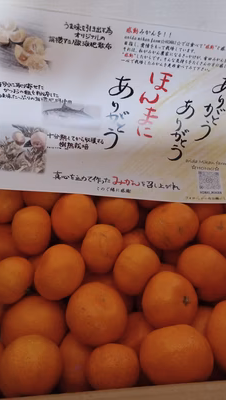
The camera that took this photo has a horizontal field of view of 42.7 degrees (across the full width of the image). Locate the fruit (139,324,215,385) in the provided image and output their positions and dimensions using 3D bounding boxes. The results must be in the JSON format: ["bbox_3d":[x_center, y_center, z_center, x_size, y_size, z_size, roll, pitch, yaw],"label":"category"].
[{"bbox_3d":[0.060,0.147,0.275,0.069,0.062,0.054,-2,54,-4],"label":"fruit"}]

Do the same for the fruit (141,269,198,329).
[{"bbox_3d":[0.057,0.100,0.291,0.058,0.053,0.058,20,74,-28],"label":"fruit"}]

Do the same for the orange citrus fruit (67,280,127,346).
[{"bbox_3d":[-0.016,0.114,0.291,0.061,0.060,0.060,-2,54,-4],"label":"orange citrus fruit"}]

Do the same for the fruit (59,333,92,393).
[{"bbox_3d":[-0.041,0.178,0.310,0.062,0.057,0.062,-2,51,-4],"label":"fruit"}]

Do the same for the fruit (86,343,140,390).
[{"bbox_3d":[0.001,0.164,0.285,0.050,0.046,0.050,-2,51,-4],"label":"fruit"}]

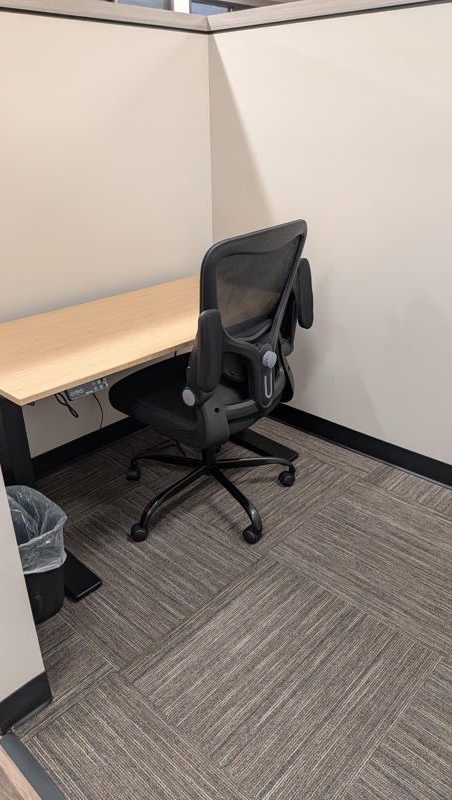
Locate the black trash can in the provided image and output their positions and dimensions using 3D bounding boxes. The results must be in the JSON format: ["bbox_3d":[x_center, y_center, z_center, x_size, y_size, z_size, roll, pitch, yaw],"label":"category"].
[{"bbox_3d":[-0.597,0.454,1.619,0.297,0.315,0.217,22,33,38],"label":"black trash can"}]

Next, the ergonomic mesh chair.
[{"bbox_3d":[-0.082,-0.081,1.922,0.700,1.010,0.710,14,29,27],"label":"ergonomic mesh chair"}]

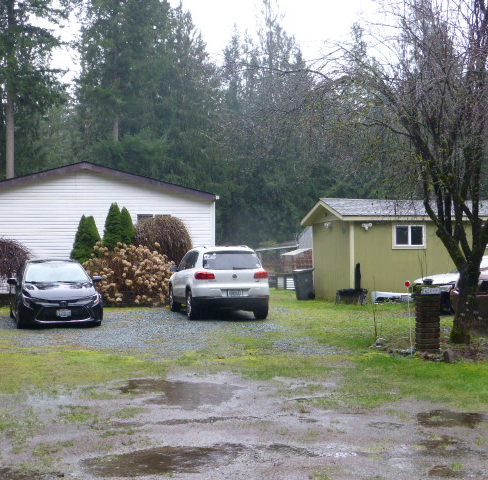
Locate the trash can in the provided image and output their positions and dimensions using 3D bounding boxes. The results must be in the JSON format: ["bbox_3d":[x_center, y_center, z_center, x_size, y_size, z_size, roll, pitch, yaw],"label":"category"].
[{"bbox_3d":[1.860,1.396,27.000,0.660,0.990,0.580,0,0,-18],"label":"trash can"}]

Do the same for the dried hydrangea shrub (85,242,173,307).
[{"bbox_3d":[-3.204,0.967,24.051,2.450,1.760,1.900,0,0,-12],"label":"dried hydrangea shrub"}]

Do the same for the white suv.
[{"bbox_3d":[-0.677,0.988,21.101,1.870,1.690,4.420,0,0,-13],"label":"white suv"}]

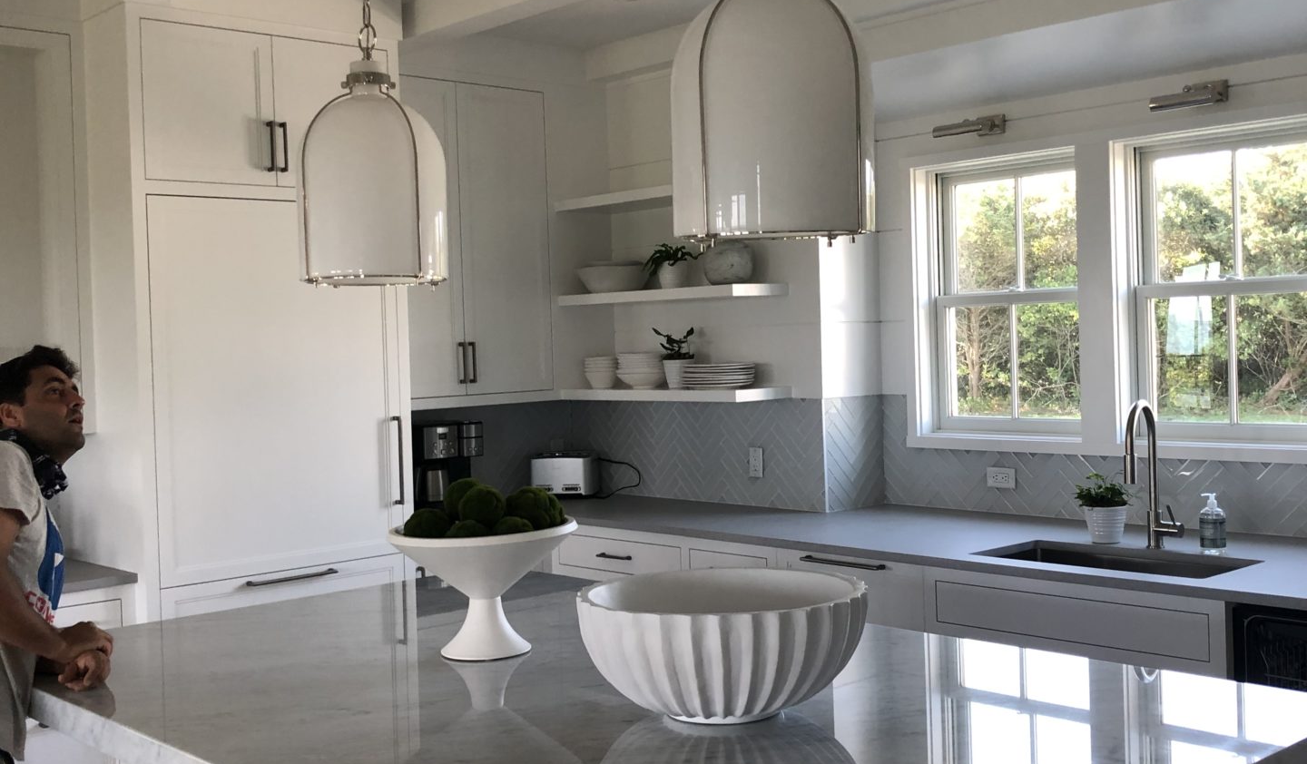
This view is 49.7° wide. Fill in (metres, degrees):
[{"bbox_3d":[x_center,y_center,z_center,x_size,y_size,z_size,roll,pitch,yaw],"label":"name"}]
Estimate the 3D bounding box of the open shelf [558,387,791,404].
[{"bbox_3d":[0.071,0.050,5.960,0.320,0.046,1.075,-3,2,-43],"label":"open shelf"}]

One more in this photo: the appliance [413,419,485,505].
[{"bbox_3d":[-0.912,0.363,5.903,0.300,0.376,0.260,-3,2,-43],"label":"appliance"}]

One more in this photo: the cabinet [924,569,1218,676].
[{"bbox_3d":[1.375,0.937,4.179,0.600,0.745,0.960,-3,1,-43],"label":"cabinet"}]

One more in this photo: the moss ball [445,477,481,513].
[{"bbox_3d":[-0.401,0.251,3.008,0.095,0.095,0.095,-2,1,0],"label":"moss ball"}]

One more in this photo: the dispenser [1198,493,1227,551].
[{"bbox_3d":[1.726,0.428,4.347,0.080,0.172,0.076,-1,1,9],"label":"dispenser"}]

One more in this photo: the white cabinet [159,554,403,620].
[{"bbox_3d":[-1.449,0.831,5.061,0.912,0.365,0.600,-3,1,-43],"label":"white cabinet"}]

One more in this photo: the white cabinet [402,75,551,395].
[{"bbox_3d":[-0.919,-0.593,5.968,0.917,1.290,0.360,-3,1,-43],"label":"white cabinet"}]

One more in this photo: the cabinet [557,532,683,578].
[{"bbox_3d":[0.051,0.672,5.657,0.520,0.135,0.715,-3,2,-43],"label":"cabinet"}]

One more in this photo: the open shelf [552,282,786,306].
[{"bbox_3d":[0.059,-0.364,5.949,0.320,0.044,1.075,-3,2,-43],"label":"open shelf"}]

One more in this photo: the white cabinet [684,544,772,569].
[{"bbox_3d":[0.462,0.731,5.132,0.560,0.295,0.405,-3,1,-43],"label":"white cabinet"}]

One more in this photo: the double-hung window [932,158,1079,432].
[{"bbox_3d":[1.361,-0.322,5.430,0.120,1.060,0.725,-3,2,-43],"label":"double-hung window"}]

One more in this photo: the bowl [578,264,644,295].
[{"bbox_3d":[-0.178,-0.449,6.228,0.307,0.143,0.307,-2,1,0],"label":"bowl"}]

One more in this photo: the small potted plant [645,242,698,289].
[{"bbox_3d":[0.075,-0.484,5.952,0.224,0.210,0.224,-2,1,0],"label":"small potted plant"}]

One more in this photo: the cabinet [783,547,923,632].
[{"bbox_3d":[0.869,0.952,4.837,0.580,0.780,0.600,-3,2,-43],"label":"cabinet"}]

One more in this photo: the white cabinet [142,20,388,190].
[{"bbox_3d":[-1.497,-0.920,5.032,0.913,0.515,0.600,-3,1,-43],"label":"white cabinet"}]

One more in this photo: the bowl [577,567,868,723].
[{"bbox_3d":[0.117,0.458,2.419,0.500,0.205,0.500,-2,1,0],"label":"bowl"}]

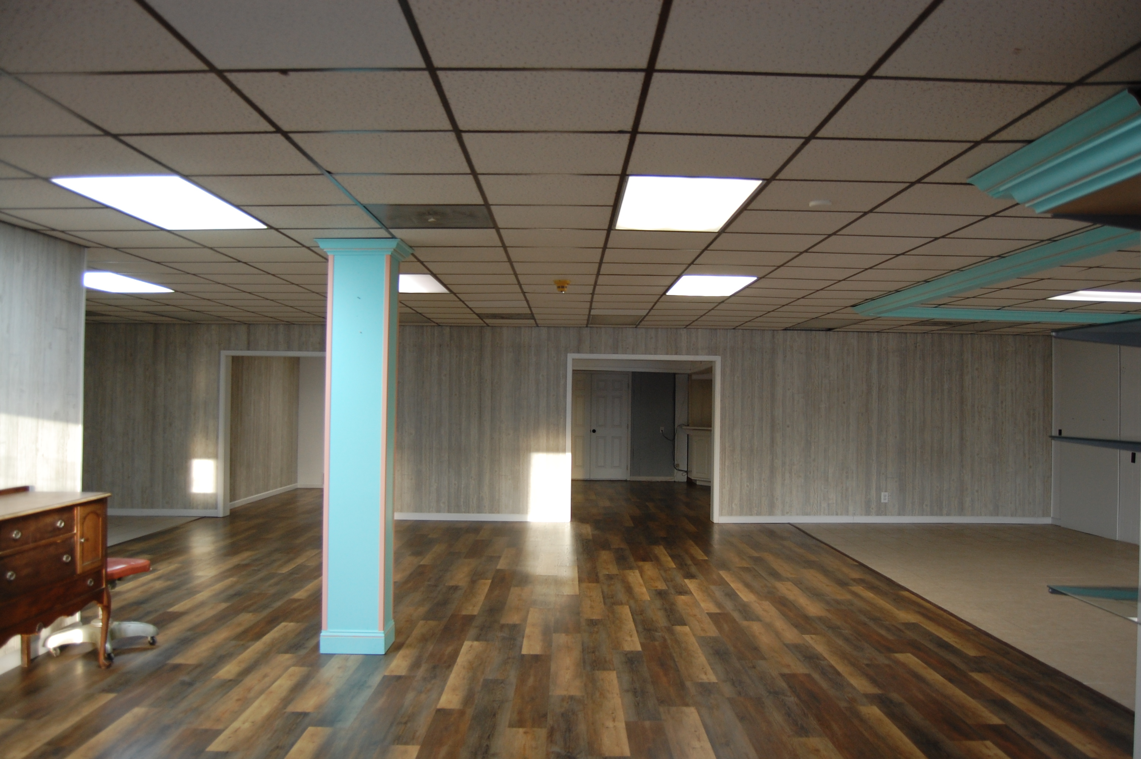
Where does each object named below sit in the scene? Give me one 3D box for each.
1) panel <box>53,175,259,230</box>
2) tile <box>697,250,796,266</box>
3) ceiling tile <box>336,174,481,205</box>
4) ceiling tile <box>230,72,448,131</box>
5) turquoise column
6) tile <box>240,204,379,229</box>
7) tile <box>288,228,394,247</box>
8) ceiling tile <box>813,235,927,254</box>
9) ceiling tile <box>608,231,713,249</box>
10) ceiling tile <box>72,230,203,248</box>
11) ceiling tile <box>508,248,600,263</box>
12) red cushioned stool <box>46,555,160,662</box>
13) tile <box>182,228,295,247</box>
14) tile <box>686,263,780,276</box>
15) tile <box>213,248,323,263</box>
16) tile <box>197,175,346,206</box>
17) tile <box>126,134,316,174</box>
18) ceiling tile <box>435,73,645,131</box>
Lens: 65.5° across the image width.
[{"bbox_3d":[-1.915,-0.862,4.241,0.600,0.050,1.200,0,-1,0],"label":"panel"},{"bbox_3d":[1.127,-0.794,5.746,0.605,0.020,0.605,0,-1,0],"label":"tile"},{"bbox_3d":[-0.694,-0.847,3.930,0.600,0.025,0.600,1,-1,0],"label":"ceiling tile"},{"bbox_3d":[-0.690,-0.866,2.758,0.605,0.020,0.600,1,-1,0],"label":"ceiling tile"},{"bbox_3d":[-1.246,0.397,5.314,0.500,2.420,0.420,0,-1,0],"label":"turquoise column"},{"bbox_3d":[-1.304,-0.841,4.532,0.600,0.025,0.600,1,-1,0],"label":"tile"},{"bbox_3d":[-1.310,-0.820,5.116,0.610,0.020,0.610,1,-1,0],"label":"tile"},{"bbox_3d":[1.737,-0.800,5.176,0.605,0.020,0.605,1,-1,0],"label":"ceiling tile"},{"bbox_3d":[0.516,-0.807,5.103,0.600,0.025,0.600,1,-1,0],"label":"ceiling tile"},{"bbox_3d":[-2.524,-0.831,5.147,0.610,0.020,0.610,1,-1,0],"label":"ceiling tile"},{"bbox_3d":[-0.094,-0.802,5.682,0.600,0.025,0.600,1,-1,0],"label":"ceiling tile"},{"bbox_3d":[-2.735,1.358,5.220,0.520,0.530,0.520,1,-2,-32],"label":"red cushioned stool"},{"bbox_3d":[-1.921,-0.834,5.165,0.605,0.020,0.605,1,-1,0],"label":"tile"},{"bbox_3d":[1.125,-0.770,6.293,0.610,0.020,0.610,1,-1,0],"label":"tile"},{"bbox_3d":[-1.923,-0.823,5.769,0.605,0.020,0.605,1,-1,0],"label":"tile"},{"bbox_3d":[-1.305,-0.848,3.945,0.605,0.020,0.605,0,-1,0],"label":"tile"},{"bbox_3d":[-1.305,-0.861,3.354,0.605,0.020,0.605,1,-1,0],"label":"tile"},{"bbox_3d":[-0.082,-0.865,2.753,0.600,0.025,0.600,1,-1,0],"label":"ceiling tile"}]

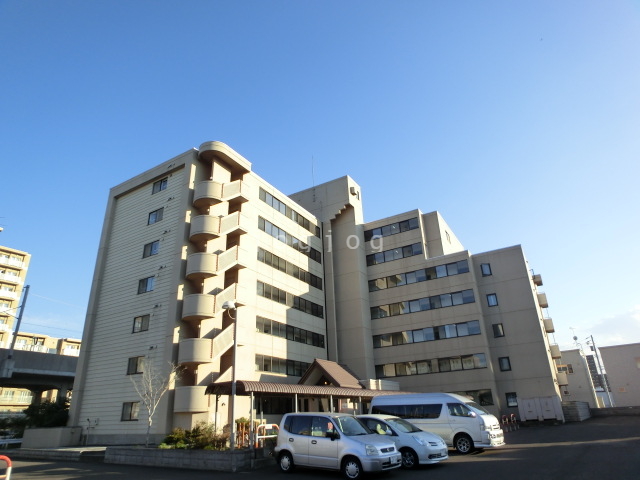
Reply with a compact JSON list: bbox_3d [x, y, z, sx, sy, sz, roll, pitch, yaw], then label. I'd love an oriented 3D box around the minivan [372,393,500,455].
[{"bbox_3d":[4.813,7.810,16.689,5.380,2.285,1.880,-21,-30,37],"label":"minivan"}]

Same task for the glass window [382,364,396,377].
[{"bbox_3d":[6.832,12.691,37.764,1.180,1.220,0.120,-16,-27,26],"label":"glass window"}]

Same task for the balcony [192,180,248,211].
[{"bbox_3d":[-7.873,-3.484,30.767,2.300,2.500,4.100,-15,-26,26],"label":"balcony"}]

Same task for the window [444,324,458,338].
[{"bbox_3d":[12.023,8.376,35.434,1.000,1.200,0.150,-16,-26,26],"label":"window"}]

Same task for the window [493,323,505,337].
[{"bbox_3d":[16.590,8.415,36.017,0.840,1.220,0.120,-16,-27,26],"label":"window"}]

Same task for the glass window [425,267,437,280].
[{"bbox_3d":[10.923,3.313,38.050,1.000,1.170,0.150,-15,-26,26],"label":"glass window"}]

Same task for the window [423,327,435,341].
[{"bbox_3d":[10.202,8.869,36.263,0.970,1.160,0.150,-15,-26,26],"label":"window"}]

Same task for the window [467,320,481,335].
[{"bbox_3d":[13.705,7.869,34.484,1.000,1.170,0.150,-15,-26,26],"label":"window"}]

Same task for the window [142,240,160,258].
[{"bbox_3d":[-12.861,0.743,29.642,1.720,1.100,0.120,-15,-27,27],"label":"window"}]

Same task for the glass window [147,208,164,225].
[{"bbox_3d":[-13.482,-1.922,32.038,1.840,1.140,0.120,-16,-27,26],"label":"glass window"}]

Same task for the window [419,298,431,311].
[{"bbox_3d":[9.935,6.064,36.527,0.985,1.181,0.120,-15,-27,29],"label":"window"}]

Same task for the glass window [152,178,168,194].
[{"bbox_3d":[-13.209,-4.431,32.190,1.820,1.200,0.150,-15,-26,26],"label":"glass window"}]

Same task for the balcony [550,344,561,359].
[{"bbox_3d":[26.088,12.363,42.979,0.900,1.300,1.600,-16,-26,26],"label":"balcony"}]

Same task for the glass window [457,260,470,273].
[{"bbox_3d":[13.584,2.584,36.750,1.000,1.200,0.150,-16,-26,26],"label":"glass window"}]

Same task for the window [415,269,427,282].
[{"bbox_3d":[9.852,3.515,37.658,0.965,1.169,0.120,-15,-27,29],"label":"window"}]

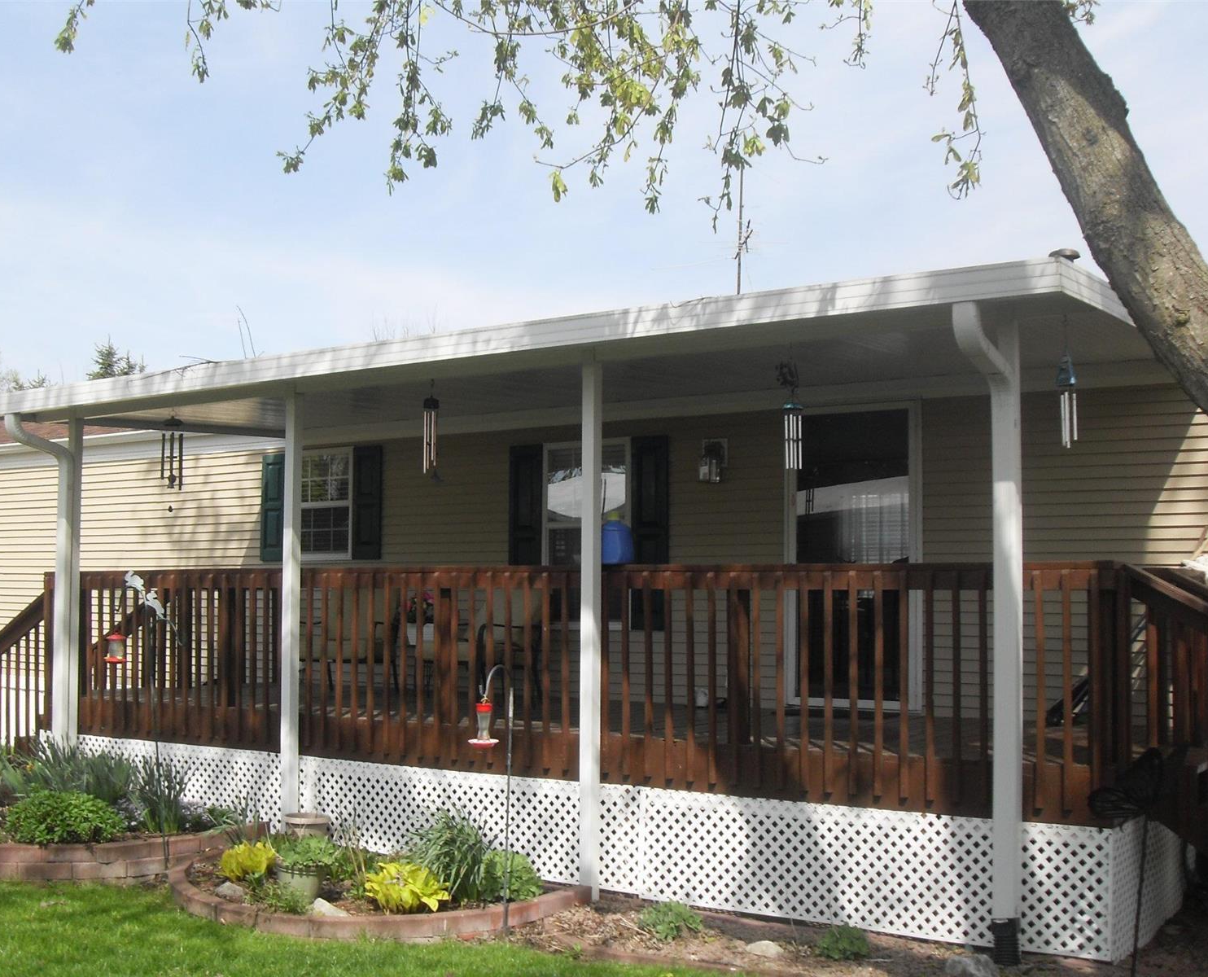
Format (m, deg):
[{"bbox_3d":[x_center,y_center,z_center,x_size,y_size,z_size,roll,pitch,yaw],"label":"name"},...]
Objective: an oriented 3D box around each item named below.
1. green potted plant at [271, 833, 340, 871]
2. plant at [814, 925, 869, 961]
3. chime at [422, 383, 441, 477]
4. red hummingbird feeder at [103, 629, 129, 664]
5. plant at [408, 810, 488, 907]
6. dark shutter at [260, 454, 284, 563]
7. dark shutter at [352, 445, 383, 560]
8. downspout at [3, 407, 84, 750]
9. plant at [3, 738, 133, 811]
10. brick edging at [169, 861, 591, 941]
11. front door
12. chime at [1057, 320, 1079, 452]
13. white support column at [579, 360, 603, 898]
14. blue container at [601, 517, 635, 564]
[{"bbox_3d":[-1.531,1.868,7.150,0.340,0.170,0.330,0,-4,0],"label":"green potted plant"},{"bbox_3d":[1.096,2.095,6.420,0.250,0.145,0.240,0,-4,0],"label":"plant"},{"bbox_3d":[-0.945,-0.319,7.628,0.096,0.535,0.096,0,-4,0],"label":"chime"},{"bbox_3d":[-2.874,0.932,8.200,0.140,0.205,0.140,-3,-5,34],"label":"red hummingbird feeder"},{"bbox_3d":[-0.803,1.902,7.200,0.420,0.420,0.400,0,-4,0],"label":"plant"},{"bbox_3d":[-2.706,0.168,11.491,0.308,0.897,0.040,-2,-4,33],"label":"dark shutter"},{"bbox_3d":[-1.843,0.107,10.916,0.308,0.897,0.040,-2,-4,33],"label":"dark shutter"},{"bbox_3d":[-4.075,0.808,9.941,0.105,2.680,0.600,-3,-5,34],"label":"downspout"},{"bbox_3d":[-3.586,1.895,9.267,0.850,0.460,0.600,2,-5,-21],"label":"plant"},{"bbox_3d":[-1.370,2.131,7.200,2.380,0.110,1.220,-1,-5,20],"label":"brick edging"},{"bbox_3d":[1.546,0.413,8.668,0.808,1.879,0.061,-2,-4,33],"label":"front door"},{"bbox_3d":[1.916,-0.436,5.754,0.086,0.553,0.086,-2,-4,33],"label":"chime"},{"bbox_3d":[-0.073,0.737,7.443,0.076,2.860,0.076,-3,-5,34],"label":"white support column"},{"bbox_3d":[0.058,0.295,7.669,0.185,0.260,0.155,-3,-5,34],"label":"blue container"}]

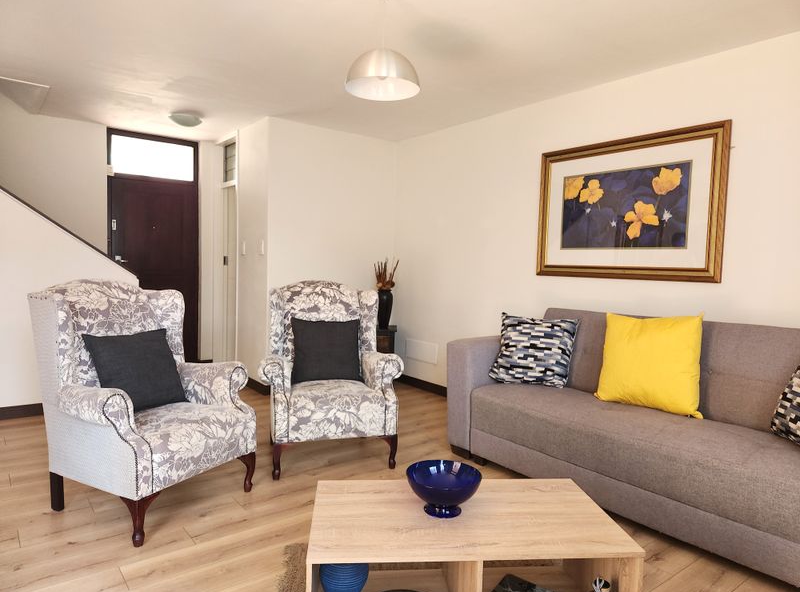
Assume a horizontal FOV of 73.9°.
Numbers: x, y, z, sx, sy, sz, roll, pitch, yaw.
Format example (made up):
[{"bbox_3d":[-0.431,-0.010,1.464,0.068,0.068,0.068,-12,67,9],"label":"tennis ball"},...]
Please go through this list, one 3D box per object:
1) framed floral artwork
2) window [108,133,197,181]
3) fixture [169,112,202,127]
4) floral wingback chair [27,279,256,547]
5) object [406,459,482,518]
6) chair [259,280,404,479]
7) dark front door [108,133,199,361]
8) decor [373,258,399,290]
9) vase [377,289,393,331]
[{"bbox_3d":[1.476,-0.575,3.548,0.045,0.927,1.296,-1,4,-38],"label":"framed floral artwork"},{"bbox_3d":[-2.524,-1.402,5.451,0.790,0.380,0.060,-1,4,-38],"label":"window"},{"bbox_3d":[-1.899,-1.547,4.709,0.300,0.100,0.300,-1,4,-38],"label":"fixture"},{"bbox_3d":[-1.290,0.485,2.710,0.825,1.095,0.860,3,4,27],"label":"floral wingback chair"},{"bbox_3d":[0.146,0.655,1.778,0.250,0.125,0.250,1,3,0],"label":"object"},{"bbox_3d":[-0.469,0.463,3.429,0.860,1.095,0.825,0,4,-17],"label":"chair"},{"bbox_3d":[-2.547,-0.407,5.527,0.885,2.460,0.100,-1,4,-38],"label":"dark front door"},{"bbox_3d":[-0.118,-0.195,5.149,0.235,0.334,0.190,2,4,12],"label":"decor"},{"bbox_3d":[-0.141,0.130,5.166,0.150,0.380,0.150,1,3,0],"label":"vase"}]

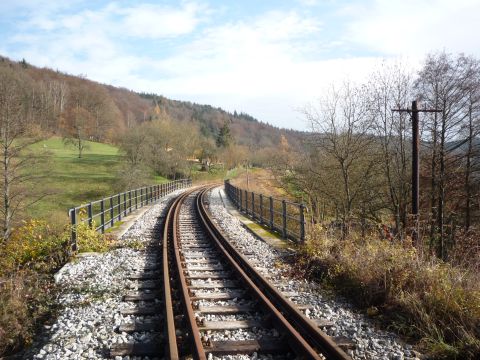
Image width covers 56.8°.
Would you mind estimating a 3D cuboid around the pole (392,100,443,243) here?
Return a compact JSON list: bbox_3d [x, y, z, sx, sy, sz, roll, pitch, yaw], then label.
[{"bbox_3d":[5.784,0.060,14.500,1.640,5.250,0.240,0,1,-6],"label":"pole"}]

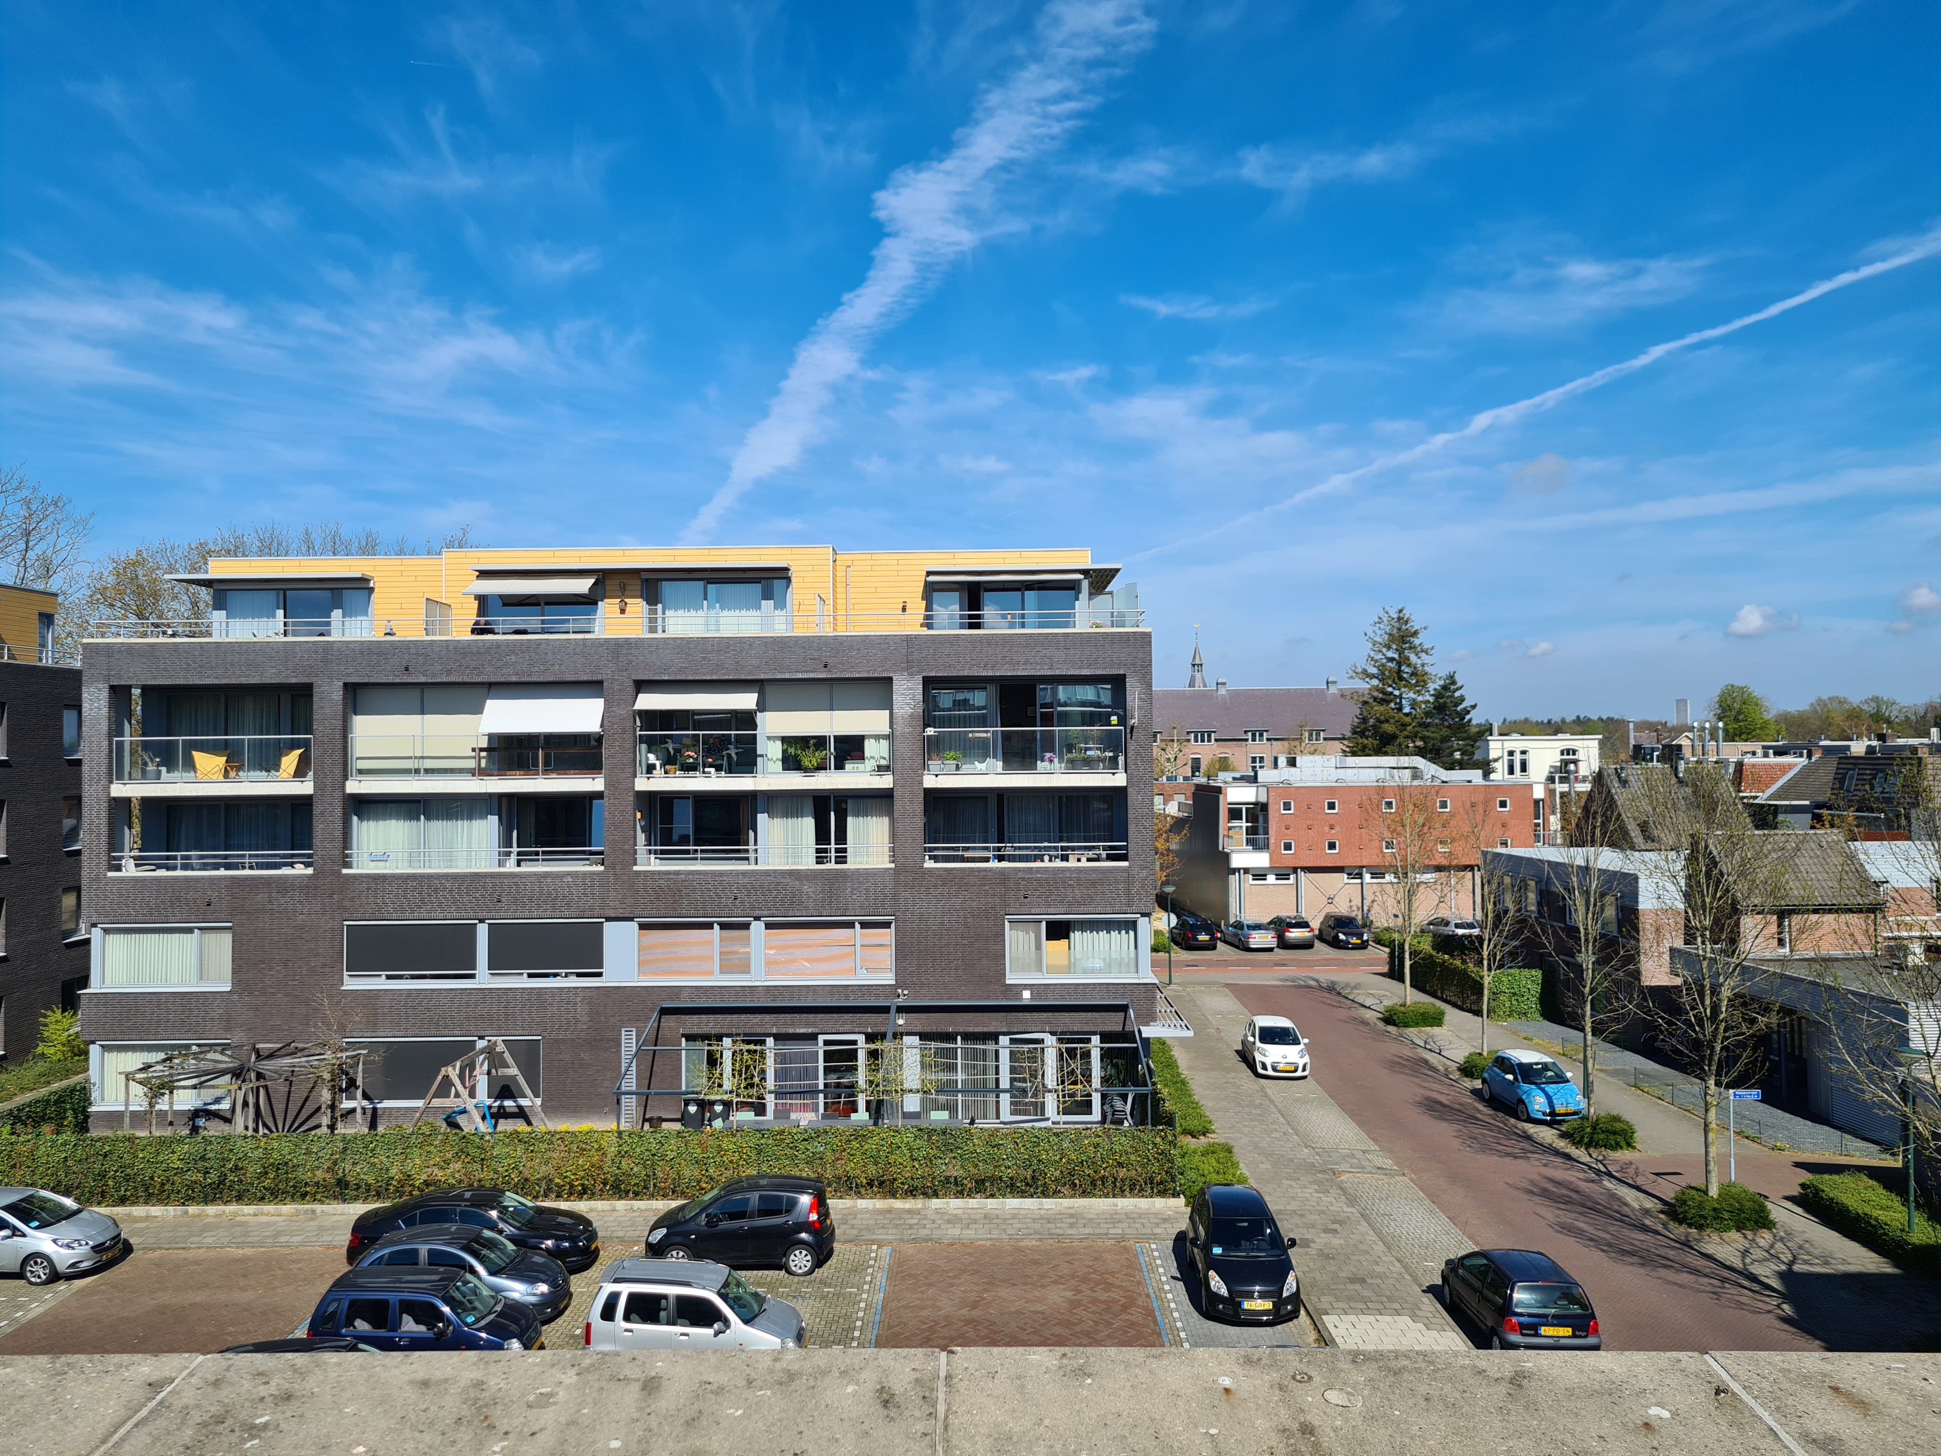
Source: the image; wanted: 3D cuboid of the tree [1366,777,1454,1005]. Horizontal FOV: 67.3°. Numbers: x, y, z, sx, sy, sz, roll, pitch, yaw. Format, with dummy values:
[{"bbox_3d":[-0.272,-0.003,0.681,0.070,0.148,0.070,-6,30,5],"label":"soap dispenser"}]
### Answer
[{"bbox_3d":[16.509,6.429,54.756,3.400,9.270,3.400,-1,-1,1],"label":"tree"}]

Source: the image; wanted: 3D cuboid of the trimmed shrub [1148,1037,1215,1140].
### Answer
[{"bbox_3d":[6.067,10.587,44.636,1.000,0.650,12.500,-1,-1,1],"label":"trimmed shrub"}]

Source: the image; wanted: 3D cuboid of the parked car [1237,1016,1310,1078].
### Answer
[{"bbox_3d":[9.761,10.193,46.612,1.630,1.460,3.440,-1,-1,0],"label":"parked car"}]

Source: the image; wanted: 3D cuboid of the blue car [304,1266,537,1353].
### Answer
[{"bbox_3d":[-8.799,9.654,23.419,3.550,1.670,1.630,-1,-1,4],"label":"blue car"}]

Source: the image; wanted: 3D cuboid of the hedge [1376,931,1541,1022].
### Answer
[{"bbox_3d":[19.289,9.813,58.082,2.300,1.720,11.500,0,-1,-3],"label":"hedge"}]

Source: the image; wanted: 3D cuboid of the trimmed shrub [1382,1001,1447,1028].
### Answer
[{"bbox_3d":[16.626,10.750,54.649,2.340,0.620,1.800,-1,-1,1],"label":"trimmed shrub"}]

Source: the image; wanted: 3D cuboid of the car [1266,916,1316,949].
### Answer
[{"bbox_3d":[17.242,10.854,78.144,1.740,1.560,4.160,-1,-1,1],"label":"car"}]

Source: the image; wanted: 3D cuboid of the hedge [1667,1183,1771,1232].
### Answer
[{"bbox_3d":[16.126,10.198,31.270,2.000,0.580,1.800,-1,-1,1],"label":"hedge"}]

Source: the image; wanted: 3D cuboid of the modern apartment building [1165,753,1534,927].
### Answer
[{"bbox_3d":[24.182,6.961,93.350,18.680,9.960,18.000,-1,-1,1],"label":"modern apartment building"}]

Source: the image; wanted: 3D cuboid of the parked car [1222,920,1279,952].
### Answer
[{"bbox_3d":[13.734,10.197,72.037,1.750,1.420,4.450,0,-1,-4],"label":"parked car"}]

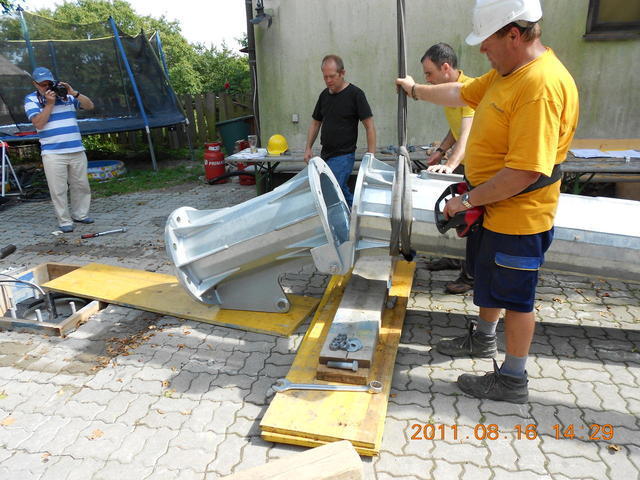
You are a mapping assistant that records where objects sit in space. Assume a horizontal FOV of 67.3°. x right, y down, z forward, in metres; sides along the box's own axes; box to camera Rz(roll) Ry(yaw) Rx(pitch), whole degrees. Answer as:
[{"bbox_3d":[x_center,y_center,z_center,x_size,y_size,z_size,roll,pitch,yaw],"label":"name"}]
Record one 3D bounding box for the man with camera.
[{"bbox_3d":[-2.741,-0.946,5.174,0.660,1.690,0.520,-11,20,-25],"label":"man with camera"}]

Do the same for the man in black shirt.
[{"bbox_3d":[0.181,-0.687,4.093,0.580,1.662,0.420,1,18,11],"label":"man in black shirt"}]

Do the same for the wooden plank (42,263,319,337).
[{"bbox_3d":[-1.023,0.388,3.413,2.000,0.030,0.500,6,20,20],"label":"wooden plank"}]

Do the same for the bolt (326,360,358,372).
[{"bbox_3d":[0.111,0.620,2.362,0.155,0.050,0.050,3,19,15],"label":"bolt"}]

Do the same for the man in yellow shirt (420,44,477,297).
[{"bbox_3d":[0.995,-0.455,3.304,0.680,1.660,0.540,-11,20,-26],"label":"man in yellow shirt"}]

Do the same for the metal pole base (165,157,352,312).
[{"bbox_3d":[-0.324,0.039,3.096,1.040,0.880,0.690,-17,14,17],"label":"metal pole base"}]

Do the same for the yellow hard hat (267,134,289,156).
[{"bbox_3d":[-0.464,-1.027,5.250,0.225,0.165,0.280,3,18,14],"label":"yellow hard hat"}]

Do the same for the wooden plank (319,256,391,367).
[{"bbox_3d":[0.271,0.408,2.997,0.250,0.050,1.320,2,18,13],"label":"wooden plank"}]

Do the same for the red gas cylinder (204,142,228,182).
[{"bbox_3d":[-1.587,-1.169,7.300,0.310,0.600,0.310,-2,18,0],"label":"red gas cylinder"}]

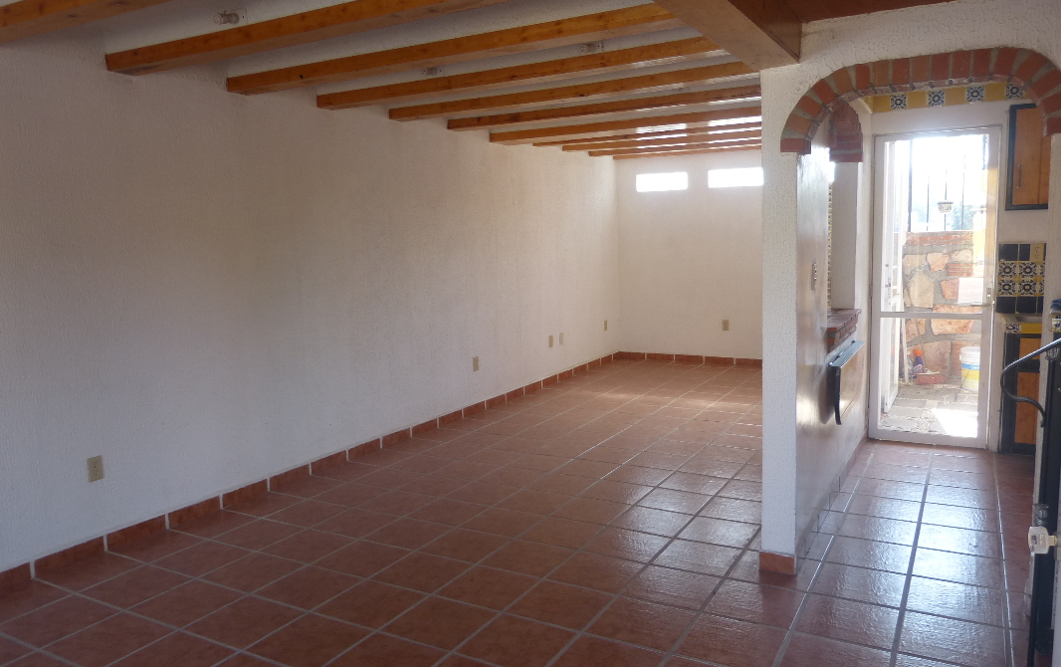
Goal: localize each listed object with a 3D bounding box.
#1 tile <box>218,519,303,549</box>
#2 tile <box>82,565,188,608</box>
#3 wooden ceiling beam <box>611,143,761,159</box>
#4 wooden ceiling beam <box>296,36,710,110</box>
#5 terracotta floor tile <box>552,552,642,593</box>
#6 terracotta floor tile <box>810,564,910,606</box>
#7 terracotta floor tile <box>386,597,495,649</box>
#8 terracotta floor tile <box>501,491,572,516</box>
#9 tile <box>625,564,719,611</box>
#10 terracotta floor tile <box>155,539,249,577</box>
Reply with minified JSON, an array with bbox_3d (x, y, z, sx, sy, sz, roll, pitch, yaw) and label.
[{"bbox_3d":[-1.377,1.024,3.904,0.323,0.012,0.323,2,8,30],"label":"tile"},{"bbox_3d":[-1.715,1.111,3.350,0.332,0.010,0.328,2,8,30],"label":"tile"},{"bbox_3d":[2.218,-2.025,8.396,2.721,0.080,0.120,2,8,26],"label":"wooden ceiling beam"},{"bbox_3d":[-0.080,-1.419,4.205,2.838,0.076,0.134,3,8,30],"label":"wooden ceiling beam"},{"bbox_3d":[0.285,1.037,3.332,0.323,0.012,0.323,2,8,30],"label":"terracotta floor tile"},{"bbox_3d":[1.355,1.034,3.141,0.334,0.010,0.334,2,8,30],"label":"terracotta floor tile"},{"bbox_3d":[-0.347,1.114,2.958,0.332,0.010,0.328,2,8,30],"label":"terracotta floor tile"},{"bbox_3d":[0.025,0.952,4.304,0.330,0.010,0.326,2,8,30],"label":"terracotta floor tile"},{"bbox_3d":[0.592,1.060,3.195,0.330,0.010,0.326,2,8,30],"label":"tile"},{"bbox_3d":[-1.552,1.070,3.624,0.334,0.010,0.334,2,8,30],"label":"terracotta floor tile"}]

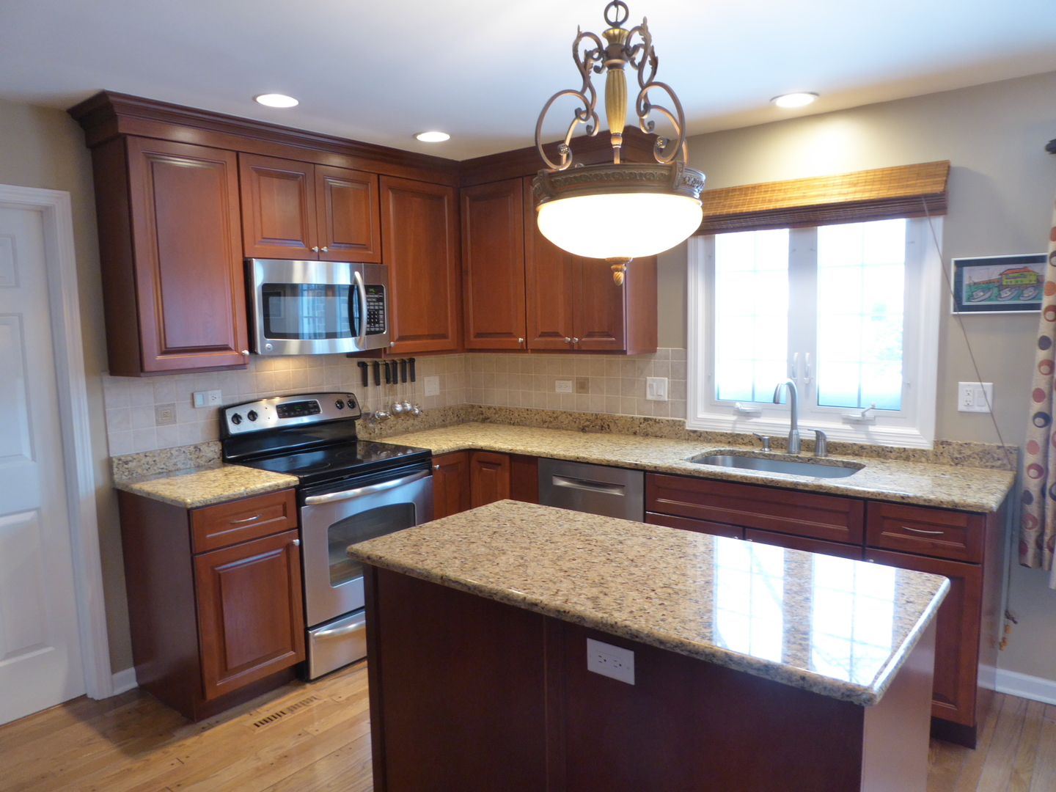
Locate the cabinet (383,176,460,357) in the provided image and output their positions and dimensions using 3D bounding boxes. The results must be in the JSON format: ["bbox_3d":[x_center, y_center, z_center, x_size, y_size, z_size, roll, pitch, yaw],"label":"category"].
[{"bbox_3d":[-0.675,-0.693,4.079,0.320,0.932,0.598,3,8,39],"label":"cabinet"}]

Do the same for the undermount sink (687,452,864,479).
[{"bbox_3d":[1.080,0.413,3.220,0.720,0.198,0.425,3,8,39],"label":"undermount sink"}]

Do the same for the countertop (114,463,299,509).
[{"bbox_3d":[-1.353,0.366,3.075,0.632,0.034,0.477,3,8,39],"label":"countertop"}]

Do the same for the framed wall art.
[{"bbox_3d":[1.859,-0.437,2.865,0.353,0.220,0.022,3,8,39],"label":"framed wall art"}]

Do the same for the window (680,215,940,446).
[{"bbox_3d":[1.256,-0.367,3.360,1.126,1.127,0.100,3,8,39],"label":"window"}]

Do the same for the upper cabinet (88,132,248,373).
[{"bbox_3d":[-1.508,-0.579,3.119,0.330,0.955,0.459,3,8,39],"label":"upper cabinet"}]

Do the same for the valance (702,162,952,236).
[{"bbox_3d":[1.193,-0.846,3.242,1.177,0.213,0.110,3,8,39],"label":"valance"}]

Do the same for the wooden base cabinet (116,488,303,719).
[{"bbox_3d":[-1.340,0.822,3.141,0.610,0.883,0.453,3,8,39],"label":"wooden base cabinet"}]

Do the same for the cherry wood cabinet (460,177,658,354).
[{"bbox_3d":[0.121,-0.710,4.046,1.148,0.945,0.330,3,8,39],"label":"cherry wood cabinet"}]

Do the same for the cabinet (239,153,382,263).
[{"bbox_3d":[-1.109,-0.870,3.532,0.320,0.445,0.755,3,8,39],"label":"cabinet"}]

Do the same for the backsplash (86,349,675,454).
[{"bbox_3d":[-0.483,0.011,3.432,1.586,0.368,2.175,3,8,39],"label":"backsplash"}]

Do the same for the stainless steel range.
[{"bbox_3d":[-0.934,0.618,3.608,0.680,1.185,0.763,3,8,39],"label":"stainless steel range"}]

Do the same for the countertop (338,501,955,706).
[{"bbox_3d":[0.251,0.455,1.958,1.427,0.032,0.697,3,8,39],"label":"countertop"}]

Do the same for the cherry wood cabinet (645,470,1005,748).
[{"bbox_3d":[1.229,0.767,3.143,1.298,0.882,0.615,3,8,39],"label":"cherry wood cabinet"}]

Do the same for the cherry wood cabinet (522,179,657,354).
[{"bbox_3d":[0.326,-0.698,3.881,0.622,0.945,0.330,3,8,39],"label":"cherry wood cabinet"}]

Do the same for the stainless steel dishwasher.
[{"bbox_3d":[0.474,0.720,3.682,0.600,0.863,0.600,3,8,39],"label":"stainless steel dishwasher"}]

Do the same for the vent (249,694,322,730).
[{"bbox_3d":[-0.976,1.275,2.958,0.070,0.010,0.295,3,8,39],"label":"vent"}]

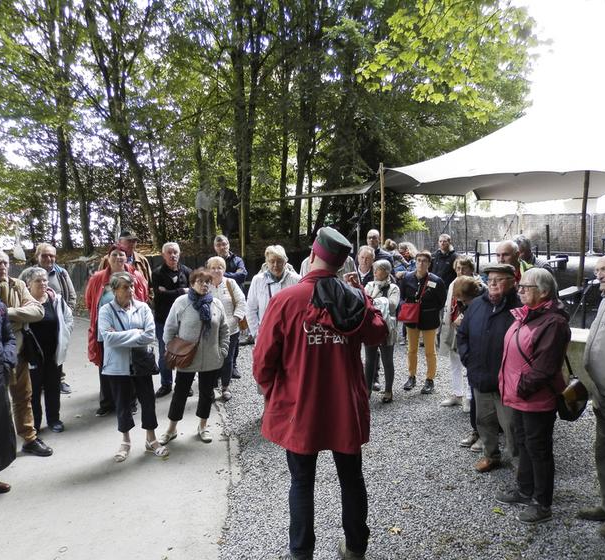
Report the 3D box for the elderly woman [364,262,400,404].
[{"bbox_3d":[0.899,0.560,6.076,0.460,1.560,0.350,1,5,14],"label":"elderly woman"}]

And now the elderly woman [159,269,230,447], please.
[{"bbox_3d":[-0.988,0.672,4.828,0.550,1.553,0.380,-2,5,-20],"label":"elderly woman"}]

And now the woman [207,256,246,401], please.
[{"bbox_3d":[-0.869,0.533,6.021,0.480,1.591,0.360,-1,5,-14],"label":"woman"}]

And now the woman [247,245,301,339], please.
[{"bbox_3d":[-0.213,0.518,5.070,0.560,1.700,0.380,0,5,-3],"label":"woman"}]

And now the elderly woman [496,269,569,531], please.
[{"bbox_3d":[1.523,0.733,3.557,0.380,1.620,0.500,-3,6,-28],"label":"elderly woman"}]

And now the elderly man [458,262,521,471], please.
[{"bbox_3d":[1.558,0.679,4.357,0.550,1.641,0.400,3,6,35],"label":"elderly man"}]

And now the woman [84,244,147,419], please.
[{"bbox_3d":[-1.886,0.499,5.428,0.600,1.709,0.400,-2,5,-22],"label":"woman"}]

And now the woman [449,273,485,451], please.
[{"bbox_3d":[1.532,0.713,4.742,0.420,1.491,0.480,-4,6,-42],"label":"woman"}]

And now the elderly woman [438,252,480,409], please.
[{"bbox_3d":[1.747,0.549,5.823,0.480,1.605,0.380,4,6,40],"label":"elderly woman"}]

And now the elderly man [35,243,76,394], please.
[{"bbox_3d":[-2.891,0.446,6.263,0.540,1.720,0.370,-3,6,-28],"label":"elderly man"}]

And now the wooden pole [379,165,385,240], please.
[{"bbox_3d":[1.927,-1.009,12.961,0.085,3.450,0.085,0,5,0],"label":"wooden pole"}]

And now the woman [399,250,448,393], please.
[{"bbox_3d":[1.406,0.486,6.266,0.540,1.640,0.360,1,5,16],"label":"woman"}]

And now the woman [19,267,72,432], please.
[{"bbox_3d":[-2.455,0.616,5.173,0.500,1.570,0.360,-5,7,-43],"label":"woman"}]

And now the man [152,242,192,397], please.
[{"bbox_3d":[-1.486,0.445,6.212,0.530,1.730,0.380,-1,5,-14],"label":"man"}]

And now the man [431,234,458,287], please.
[{"bbox_3d":[2.227,0.173,8.473,0.500,1.770,0.350,2,5,18],"label":"man"}]

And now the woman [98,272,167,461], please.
[{"bbox_3d":[-1.440,0.708,4.533,0.520,1.546,0.380,-3,5,-29],"label":"woman"}]

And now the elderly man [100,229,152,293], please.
[{"bbox_3d":[-2.053,0.381,6.257,0.570,1.850,0.380,-1,5,-16],"label":"elderly man"}]

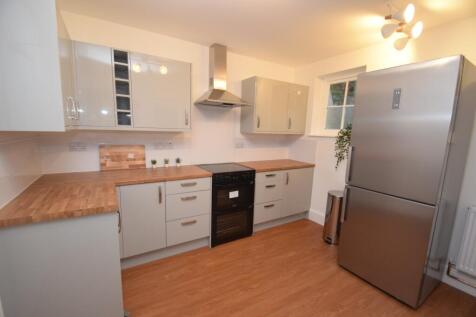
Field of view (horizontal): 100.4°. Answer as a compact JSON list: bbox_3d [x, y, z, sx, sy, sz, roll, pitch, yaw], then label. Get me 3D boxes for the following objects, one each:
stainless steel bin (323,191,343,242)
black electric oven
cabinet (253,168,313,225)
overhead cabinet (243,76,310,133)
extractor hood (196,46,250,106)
[{"bbox_3d":[1.294,0.778,2.615,0.265,0.640,0.255,-3,10,-29],"label":"stainless steel bin"},{"bbox_3d":[-0.183,0.573,2.712,0.604,0.907,0.587,-3,10,-29],"label":"black electric oven"},{"bbox_3d":[0.565,0.482,3.137,1.078,0.725,0.569,-3,10,-29],"label":"cabinet"},{"bbox_3d":[0.576,-0.762,3.051,1.000,0.739,0.345,-3,10,-29],"label":"overhead cabinet"},{"bbox_3d":[-0.178,-1.044,2.487,0.595,0.748,0.482,-3,10,-29],"label":"extractor hood"}]

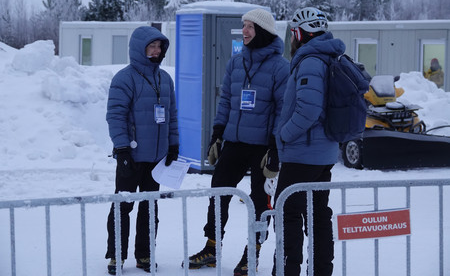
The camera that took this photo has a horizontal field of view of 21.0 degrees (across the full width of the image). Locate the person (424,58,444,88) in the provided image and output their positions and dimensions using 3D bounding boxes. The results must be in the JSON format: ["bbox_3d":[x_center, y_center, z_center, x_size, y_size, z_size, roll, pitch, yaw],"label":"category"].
[{"bbox_3d":[5.357,-1.240,31.000,0.520,1.620,0.380,1,4,12],"label":"person"}]

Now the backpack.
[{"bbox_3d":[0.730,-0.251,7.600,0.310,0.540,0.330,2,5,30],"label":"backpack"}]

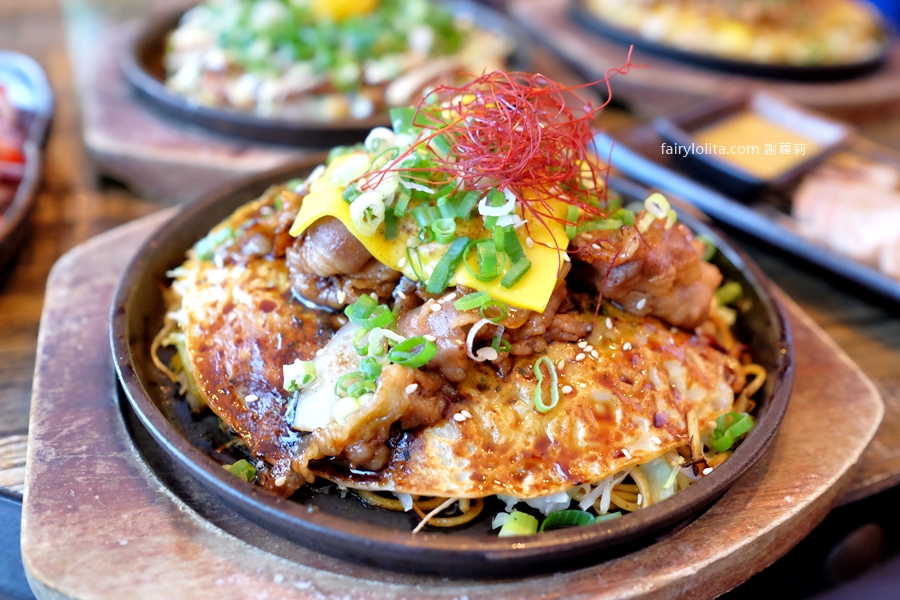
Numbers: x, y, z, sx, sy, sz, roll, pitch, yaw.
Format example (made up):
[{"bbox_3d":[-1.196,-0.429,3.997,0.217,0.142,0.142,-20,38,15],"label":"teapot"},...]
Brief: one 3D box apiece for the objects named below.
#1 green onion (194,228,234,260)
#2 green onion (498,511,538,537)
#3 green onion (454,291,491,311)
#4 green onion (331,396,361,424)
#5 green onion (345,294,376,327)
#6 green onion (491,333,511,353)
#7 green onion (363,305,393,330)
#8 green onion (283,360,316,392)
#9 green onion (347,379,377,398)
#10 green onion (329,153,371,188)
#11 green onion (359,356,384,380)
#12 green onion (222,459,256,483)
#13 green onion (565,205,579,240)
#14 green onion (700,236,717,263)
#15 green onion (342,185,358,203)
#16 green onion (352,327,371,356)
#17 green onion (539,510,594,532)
[{"bbox_3d":[-0.080,-0.019,0.299,0.007,0.005,0.013,15,38,31],"label":"green onion"},{"bbox_3d":[0.018,0.059,0.229,0.010,0.005,0.007,3,35,-2],"label":"green onion"},{"bbox_3d":[0.007,0.000,0.258,0.010,0.003,0.005,-13,52,-14],"label":"green onion"},{"bbox_3d":[-0.027,0.029,0.226,0.008,0.004,0.007,4,36,0],"label":"green onion"},{"bbox_3d":[-0.025,0.003,0.244,0.009,0.005,0.008,4,36,0],"label":"green onion"},{"bbox_3d":[0.014,0.012,0.250,0.005,0.005,0.004,4,55,0],"label":"green onion"},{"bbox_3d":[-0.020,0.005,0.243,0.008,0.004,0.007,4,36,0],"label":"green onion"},{"bbox_3d":[-0.040,0.021,0.235,0.009,0.005,0.008,4,42,0],"label":"green onion"},{"bbox_3d":[-0.023,0.023,0.228,0.008,0.007,0.003,3,27,5],"label":"green onion"},{"bbox_3d":[-0.032,-0.041,0.275,0.013,0.004,0.008,-23,47,1],"label":"green onion"},{"bbox_3d":[-0.022,0.019,0.242,0.006,0.005,0.006,1,49,3],"label":"green onion"},{"bbox_3d":[-0.057,0.046,0.237,0.009,0.005,0.006,19,37,20],"label":"green onion"},{"bbox_3d":[0.041,-0.026,0.292,0.004,0.011,0.006,4,50,0],"label":"green onion"},{"bbox_3d":[0.095,-0.018,0.321,0.006,0.008,0.006,4,35,0],"label":"green onion"},{"bbox_3d":[-0.030,-0.032,0.265,0.005,0.003,0.005,4,42,0],"label":"green onion"},{"bbox_3d":[-0.024,0.011,0.237,0.005,0.003,0.008,4,47,0],"label":"green onion"},{"bbox_3d":[0.031,0.059,0.229,0.015,0.007,0.006,1,35,-5],"label":"green onion"}]

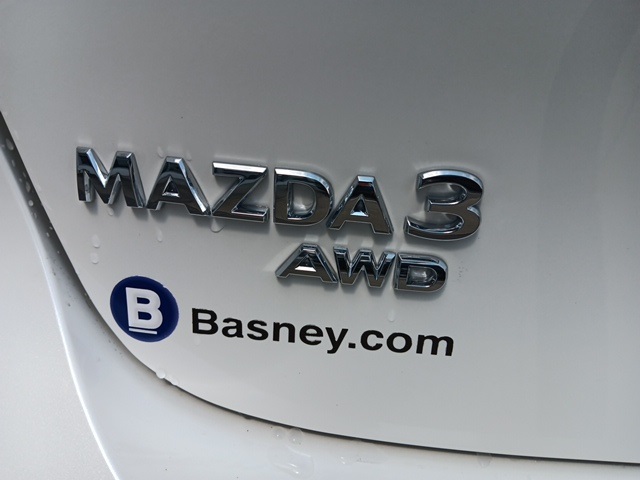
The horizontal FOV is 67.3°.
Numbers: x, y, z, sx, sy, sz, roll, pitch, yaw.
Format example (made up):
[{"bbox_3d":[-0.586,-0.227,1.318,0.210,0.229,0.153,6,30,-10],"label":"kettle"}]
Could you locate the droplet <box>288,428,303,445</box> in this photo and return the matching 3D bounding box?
[{"bbox_3d":[-0.012,0.096,0.234,0.007,0.007,0.003,6,19,5],"label":"droplet"}]

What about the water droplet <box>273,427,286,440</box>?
[{"bbox_3d":[-0.020,0.094,0.235,0.007,0.007,0.003,6,19,5],"label":"water droplet"}]

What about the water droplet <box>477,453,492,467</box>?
[{"bbox_3d":[0.077,0.103,0.226,0.007,0.006,0.003,6,19,5],"label":"water droplet"}]

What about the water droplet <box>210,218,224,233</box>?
[{"bbox_3d":[-0.045,-0.006,0.213,0.006,0.006,0.003,6,19,5],"label":"water droplet"}]

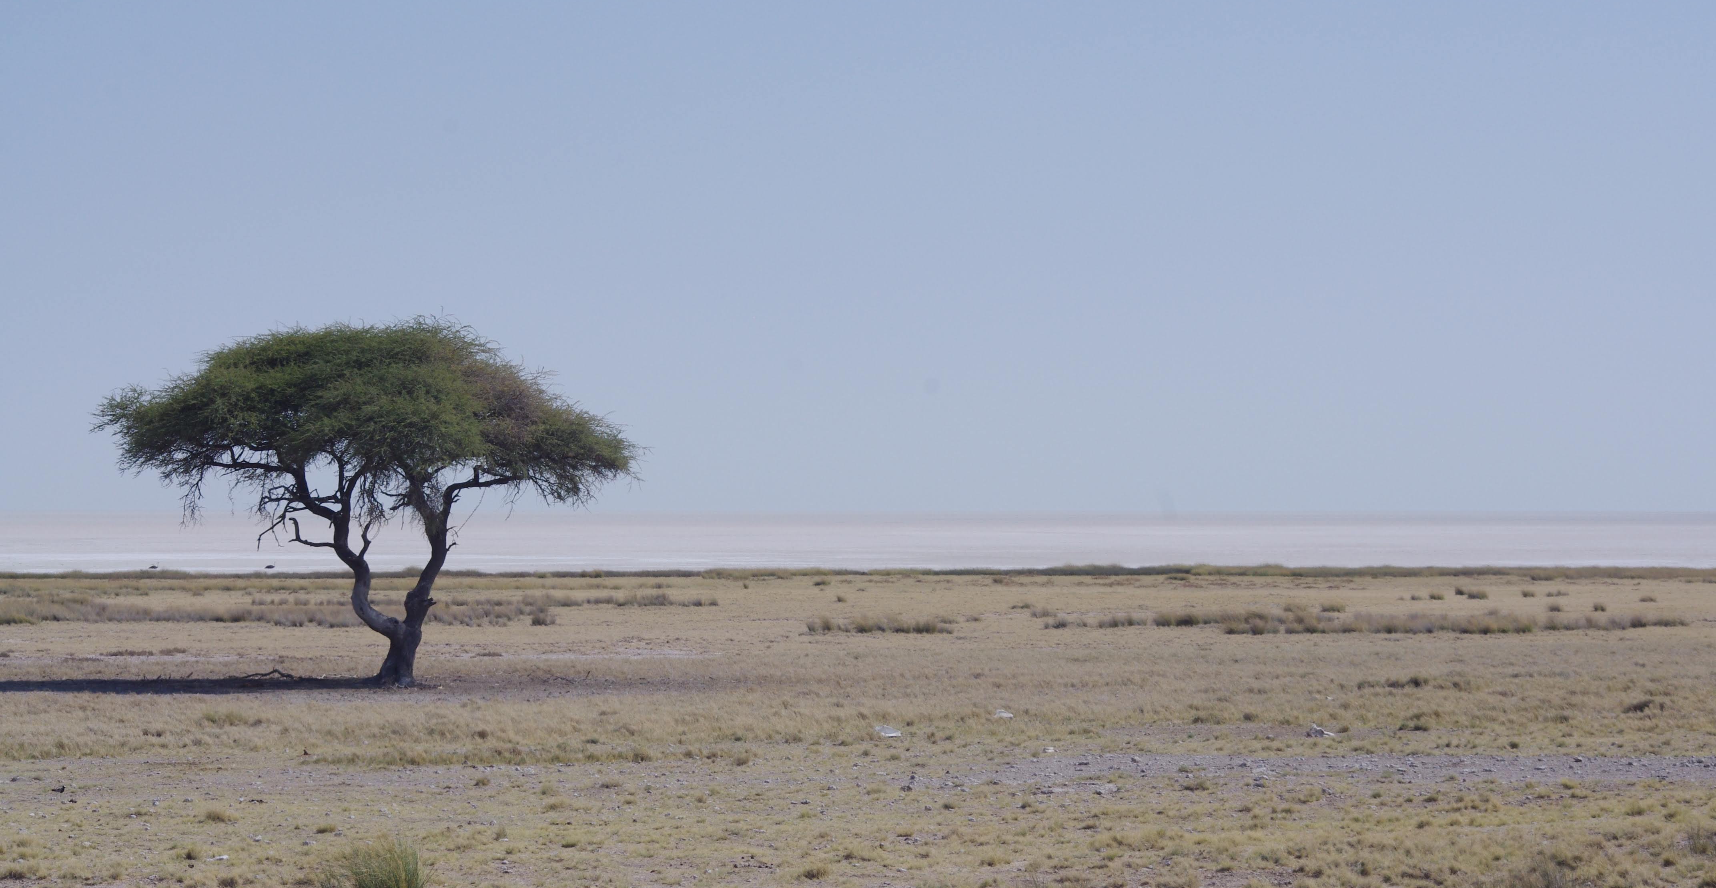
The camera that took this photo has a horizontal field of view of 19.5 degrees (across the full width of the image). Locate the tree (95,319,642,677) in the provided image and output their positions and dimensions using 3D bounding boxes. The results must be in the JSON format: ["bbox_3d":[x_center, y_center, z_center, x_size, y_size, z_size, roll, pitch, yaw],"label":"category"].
[{"bbox_3d":[-7.382,0.875,75.000,8.106,5.491,7.400,0,-1,0],"label":"tree"}]

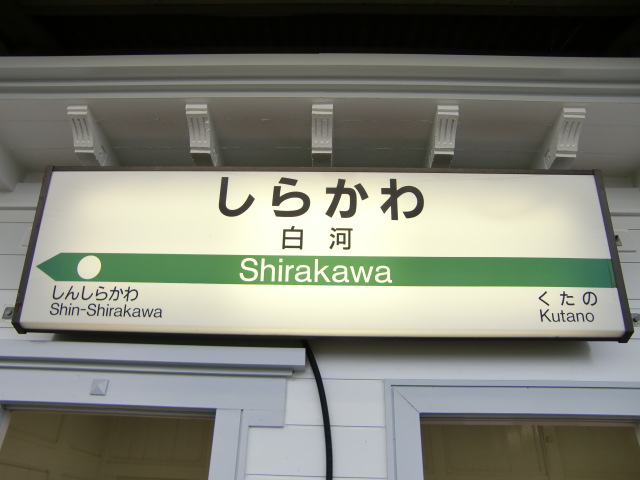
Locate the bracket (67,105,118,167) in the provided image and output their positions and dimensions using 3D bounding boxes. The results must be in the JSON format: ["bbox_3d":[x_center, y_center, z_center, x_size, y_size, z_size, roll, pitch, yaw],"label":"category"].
[{"bbox_3d":[-0.897,-0.345,2.057,0.077,0.132,0.383,1,-29,2],"label":"bracket"}]

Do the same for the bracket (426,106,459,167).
[{"bbox_3d":[0.466,-0.333,2.003,0.077,0.132,0.383,1,-29,2],"label":"bracket"}]

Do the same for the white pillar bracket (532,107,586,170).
[{"bbox_3d":[0.921,-0.319,2.002,0.077,0.132,0.383,1,-29,2],"label":"white pillar bracket"}]

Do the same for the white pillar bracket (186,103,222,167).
[{"bbox_3d":[-0.450,-0.344,2.034,0.077,0.132,0.383,1,-29,2],"label":"white pillar bracket"}]

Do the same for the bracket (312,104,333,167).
[{"bbox_3d":[0.013,-0.340,2.015,0.077,0.132,0.383,1,-29,2],"label":"bracket"}]

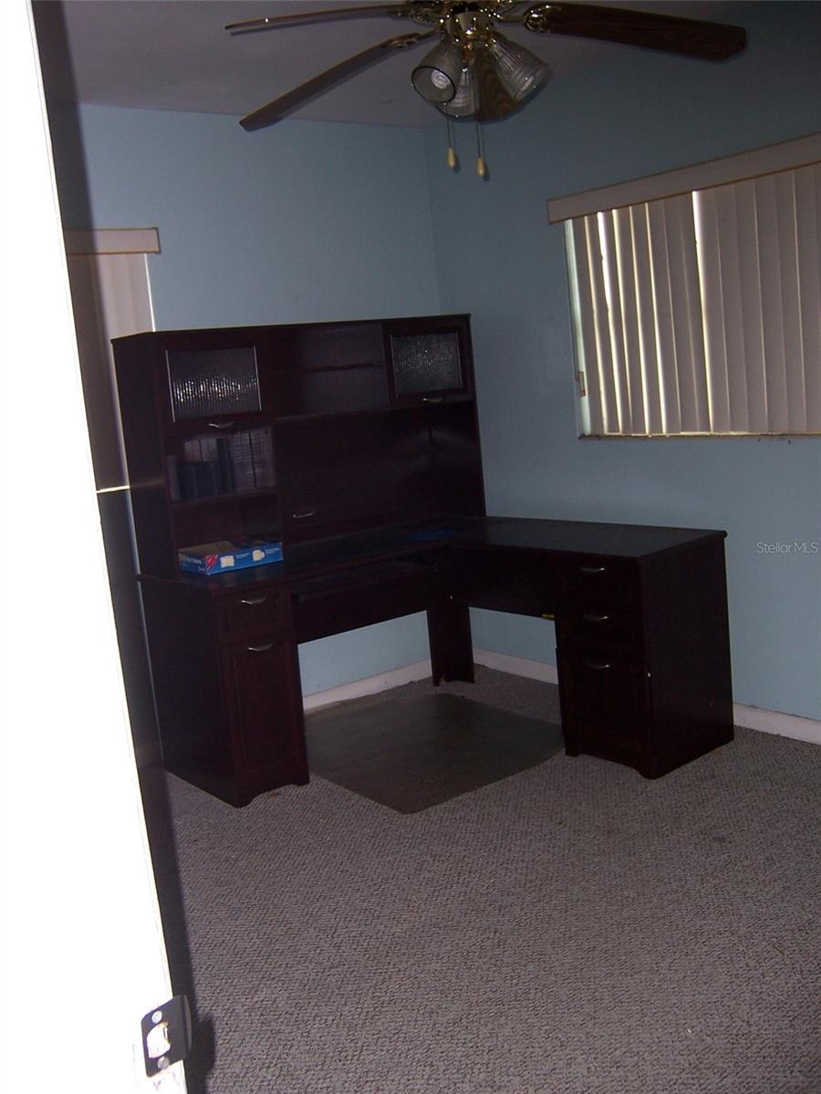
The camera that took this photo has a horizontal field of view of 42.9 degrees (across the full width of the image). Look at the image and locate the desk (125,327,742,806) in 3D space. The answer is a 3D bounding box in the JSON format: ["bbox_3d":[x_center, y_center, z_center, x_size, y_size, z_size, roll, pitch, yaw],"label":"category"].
[{"bbox_3d":[0.042,-0.019,3.710,1.495,1.609,1.497,-13,12,-38],"label":"desk"}]

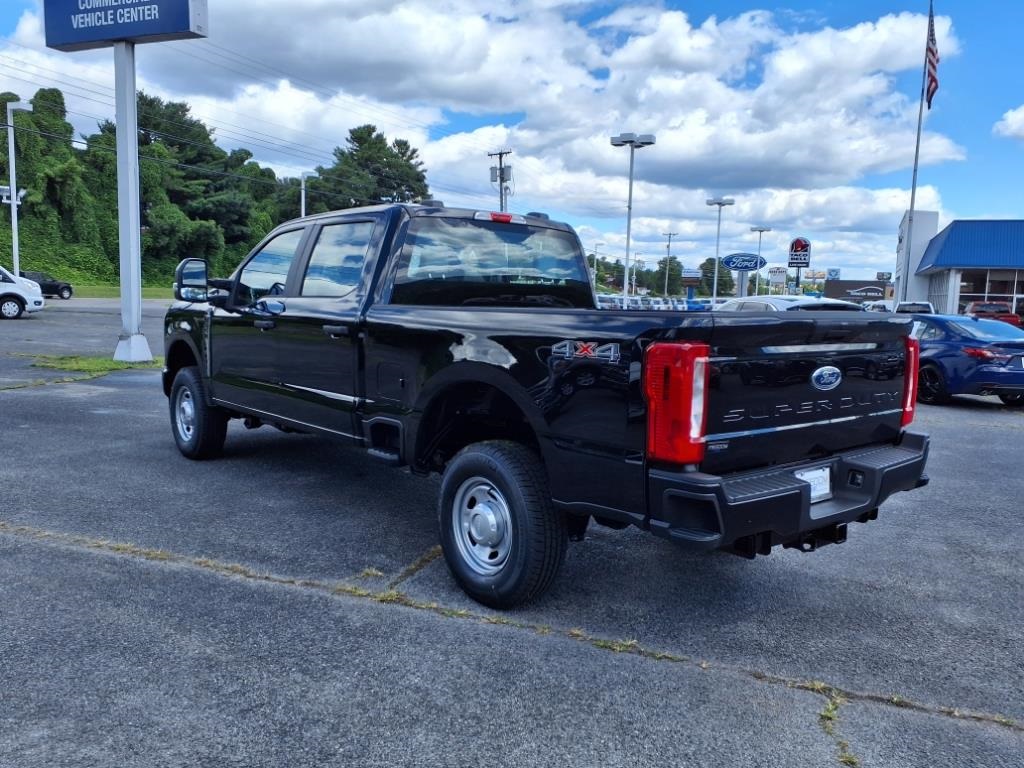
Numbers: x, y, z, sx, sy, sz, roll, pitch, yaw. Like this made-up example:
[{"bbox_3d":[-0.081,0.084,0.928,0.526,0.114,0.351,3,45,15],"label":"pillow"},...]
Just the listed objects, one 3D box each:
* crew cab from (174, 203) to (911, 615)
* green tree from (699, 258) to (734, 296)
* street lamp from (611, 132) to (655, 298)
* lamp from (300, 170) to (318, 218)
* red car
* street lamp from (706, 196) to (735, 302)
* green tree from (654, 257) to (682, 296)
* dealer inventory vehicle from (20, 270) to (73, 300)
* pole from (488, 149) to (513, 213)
[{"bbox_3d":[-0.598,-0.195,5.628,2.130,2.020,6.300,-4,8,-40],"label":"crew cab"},{"bbox_3d":[38.406,-19.907,150.000,6.600,8.000,6.600,2,6,0],"label":"green tree"},{"bbox_3d":[4.604,-5.787,31.513,1.720,7.900,1.720,4,7,24],"label":"street lamp"},{"bbox_3d":[-11.519,-7.960,45.527,1.050,8.000,0.500,3,6,14],"label":"lamp"},{"bbox_3d":[19.950,-2.581,33.652,2.020,1.920,5.800,4,7,25],"label":"red car"},{"bbox_3d":[12.835,-7.545,49.998,1.720,7.900,1.720,4,7,24],"label":"street lamp"},{"bbox_3d":[29.392,-20.001,150.000,5.300,8.000,5.300,2,6,0],"label":"green tree"},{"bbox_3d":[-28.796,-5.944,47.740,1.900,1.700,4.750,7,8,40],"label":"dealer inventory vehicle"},{"bbox_3d":[-0.995,-11.029,58.516,2.200,12.000,0.850,5,7,32],"label":"pole"}]

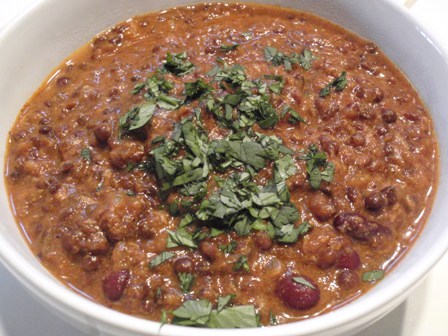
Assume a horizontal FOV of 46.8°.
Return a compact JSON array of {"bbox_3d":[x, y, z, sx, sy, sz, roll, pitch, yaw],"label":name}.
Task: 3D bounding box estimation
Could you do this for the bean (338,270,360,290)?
[{"bbox_3d":[0.041,0.037,0.170,0.008,0.006,0.007,-2,52,2],"label":"bean"}]

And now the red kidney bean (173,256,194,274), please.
[{"bbox_3d":[-0.013,0.033,0.172,0.008,0.006,0.007,5,53,6],"label":"red kidney bean"}]

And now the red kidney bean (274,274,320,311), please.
[{"bbox_3d":[0.024,0.040,0.166,0.015,0.009,0.011,19,55,16],"label":"red kidney bean"}]

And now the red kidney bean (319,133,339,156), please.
[{"bbox_3d":[0.041,-0.009,0.203,0.007,0.006,0.011,-24,55,-15],"label":"red kidney bean"}]

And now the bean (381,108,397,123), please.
[{"bbox_3d":[0.068,-0.022,0.214,0.006,0.006,0.006,-2,52,2],"label":"bean"}]

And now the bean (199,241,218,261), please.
[{"bbox_3d":[-0.006,0.028,0.179,0.006,0.005,0.008,-36,59,-22],"label":"bean"}]

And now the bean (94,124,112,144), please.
[{"bbox_3d":[-0.050,-0.014,0.215,0.007,0.007,0.007,-2,52,2],"label":"bean"}]

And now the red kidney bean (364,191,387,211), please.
[{"bbox_3d":[0.055,0.012,0.189,0.008,0.007,0.007,-2,52,2],"label":"red kidney bean"}]

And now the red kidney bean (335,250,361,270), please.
[{"bbox_3d":[0.041,0.031,0.172,0.010,0.007,0.008,0,52,2],"label":"red kidney bean"}]

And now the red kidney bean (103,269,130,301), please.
[{"bbox_3d":[-0.036,0.039,0.173,0.007,0.006,0.011,19,56,17],"label":"red kidney bean"}]

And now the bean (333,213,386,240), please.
[{"bbox_3d":[0.048,0.020,0.183,0.019,0.008,0.008,16,55,15],"label":"bean"}]

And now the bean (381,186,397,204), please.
[{"bbox_3d":[0.059,0.010,0.187,0.006,0.006,0.008,32,60,24],"label":"bean"}]

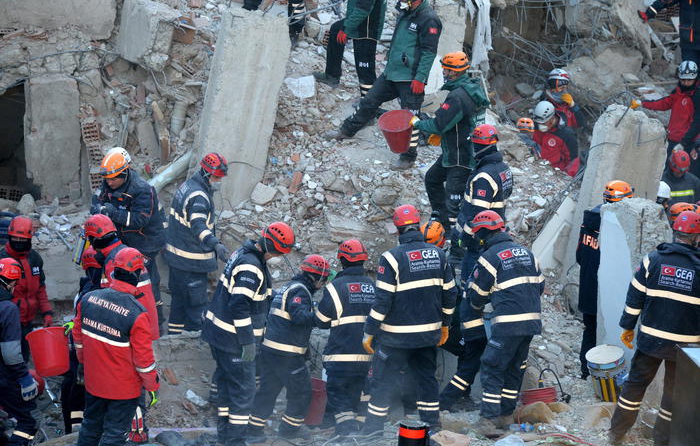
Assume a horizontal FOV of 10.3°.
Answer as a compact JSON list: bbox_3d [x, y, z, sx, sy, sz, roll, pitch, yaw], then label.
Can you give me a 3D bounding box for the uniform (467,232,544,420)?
[{"bbox_3d":[1.244,0.820,31.100,0.620,1.470,0.520,-10,18,-32],"label":"uniform"}]

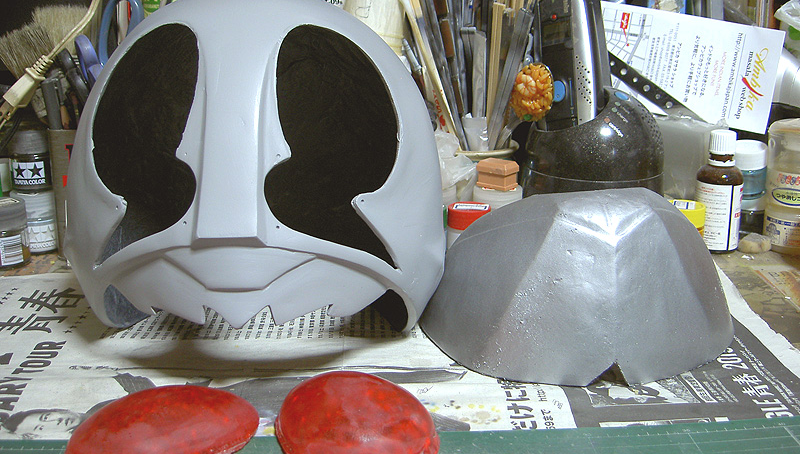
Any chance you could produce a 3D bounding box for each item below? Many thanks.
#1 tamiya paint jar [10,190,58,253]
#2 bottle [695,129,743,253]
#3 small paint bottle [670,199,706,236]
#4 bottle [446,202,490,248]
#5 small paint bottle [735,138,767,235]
[{"bbox_3d":[-0.294,-0.004,0.728,0.034,0.046,0.034,0,16,0],"label":"tamiya paint jar"},{"bbox_3d":[0.256,-0.029,0.714,0.038,0.095,0.038,0,16,0],"label":"bottle"},{"bbox_3d":[0.220,0.002,0.700,0.033,0.041,0.033,0,16,0],"label":"small paint bottle"},{"bbox_3d":[0.053,0.006,0.687,0.033,0.043,0.033,0,16,0],"label":"bottle"},{"bbox_3d":[0.291,-0.033,0.757,0.029,0.079,0.029,0,16,0],"label":"small paint bottle"}]

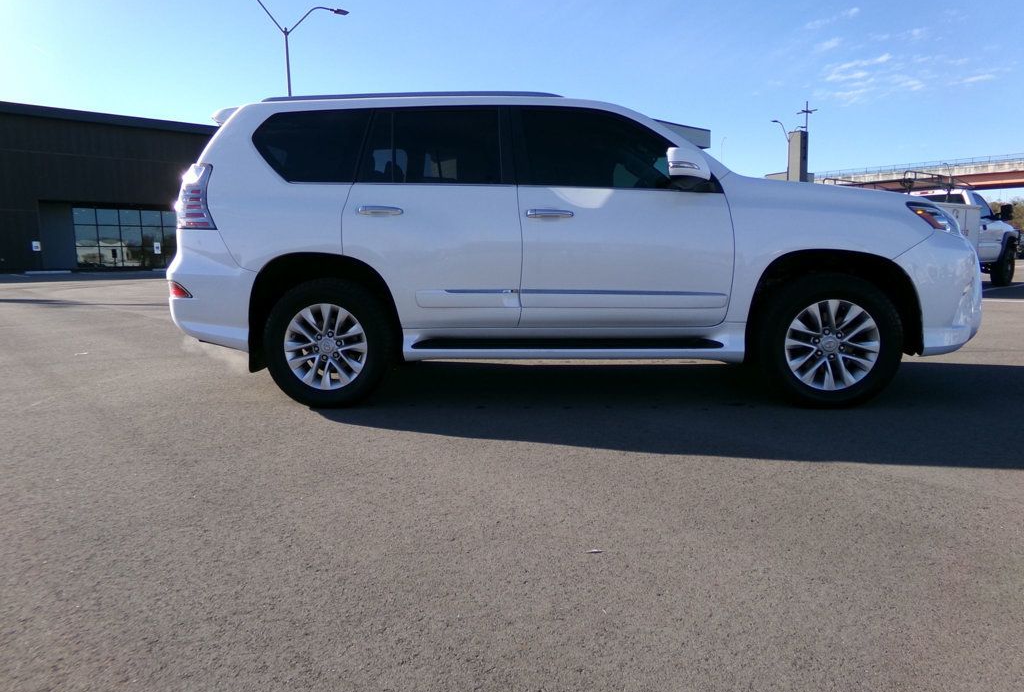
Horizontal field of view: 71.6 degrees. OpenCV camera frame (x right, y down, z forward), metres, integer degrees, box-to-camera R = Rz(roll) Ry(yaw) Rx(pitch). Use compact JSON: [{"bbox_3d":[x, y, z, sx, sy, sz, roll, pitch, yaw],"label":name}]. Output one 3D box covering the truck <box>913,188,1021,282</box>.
[{"bbox_3d":[8.156,-2.113,13.990,5.750,1.980,2.030,-8,10,-41],"label":"truck"}]

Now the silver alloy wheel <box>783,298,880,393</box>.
[{"bbox_3d":[1.732,-0.017,3.906,0.490,0.490,0.200,0,8,5],"label":"silver alloy wheel"}]

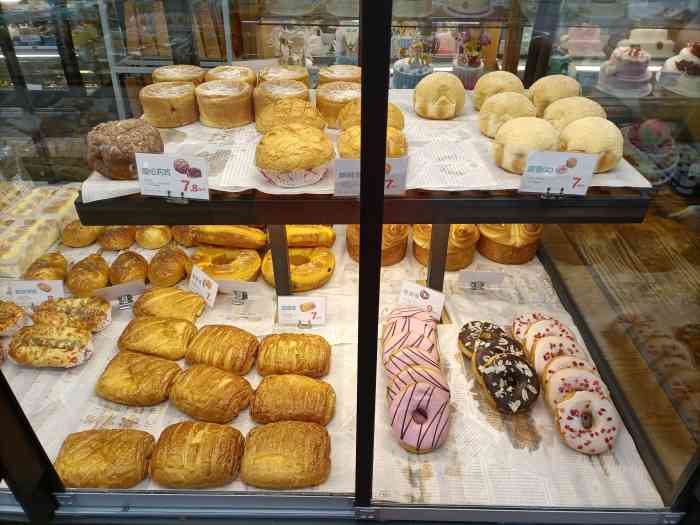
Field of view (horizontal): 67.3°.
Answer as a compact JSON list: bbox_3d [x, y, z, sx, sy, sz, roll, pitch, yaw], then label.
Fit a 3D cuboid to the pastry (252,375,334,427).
[{"bbox_3d":[-0.084,0.202,0.786,0.127,0.045,0.083,1,35,3],"label":"pastry"}]

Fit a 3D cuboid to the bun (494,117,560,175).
[{"bbox_3d":[0.246,-0.163,0.733,0.088,0.073,0.088,1,34,1],"label":"bun"}]

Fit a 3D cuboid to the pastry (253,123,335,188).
[{"bbox_3d":[-0.069,-0.135,0.664,0.099,0.072,0.099,1,33,3],"label":"pastry"}]

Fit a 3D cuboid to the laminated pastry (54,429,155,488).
[{"bbox_3d":[-0.334,0.263,0.716,0.123,0.041,0.086,0,34,3],"label":"laminated pastry"}]

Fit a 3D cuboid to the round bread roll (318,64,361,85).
[{"bbox_3d":[-0.010,-0.333,0.989,0.096,0.057,0.096,0,34,3],"label":"round bread roll"}]

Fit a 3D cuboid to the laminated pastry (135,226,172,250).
[{"bbox_3d":[-0.421,-0.056,1.133,0.073,0.048,0.078,1,33,3],"label":"laminated pastry"}]

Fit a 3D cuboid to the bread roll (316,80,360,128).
[{"bbox_3d":[-0.011,-0.272,0.909,0.093,0.055,0.093,0,35,0],"label":"bread roll"}]

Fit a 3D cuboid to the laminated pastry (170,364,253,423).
[{"bbox_3d":[-0.202,0.187,0.759,0.125,0.041,0.083,15,37,24],"label":"laminated pastry"}]

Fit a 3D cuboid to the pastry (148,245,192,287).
[{"bbox_3d":[-0.365,0.000,1.067,0.082,0.053,0.108,0,35,1],"label":"pastry"}]

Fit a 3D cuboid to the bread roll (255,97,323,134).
[{"bbox_3d":[-0.090,-0.211,0.805,0.108,0.068,0.108,0,34,0],"label":"bread roll"}]

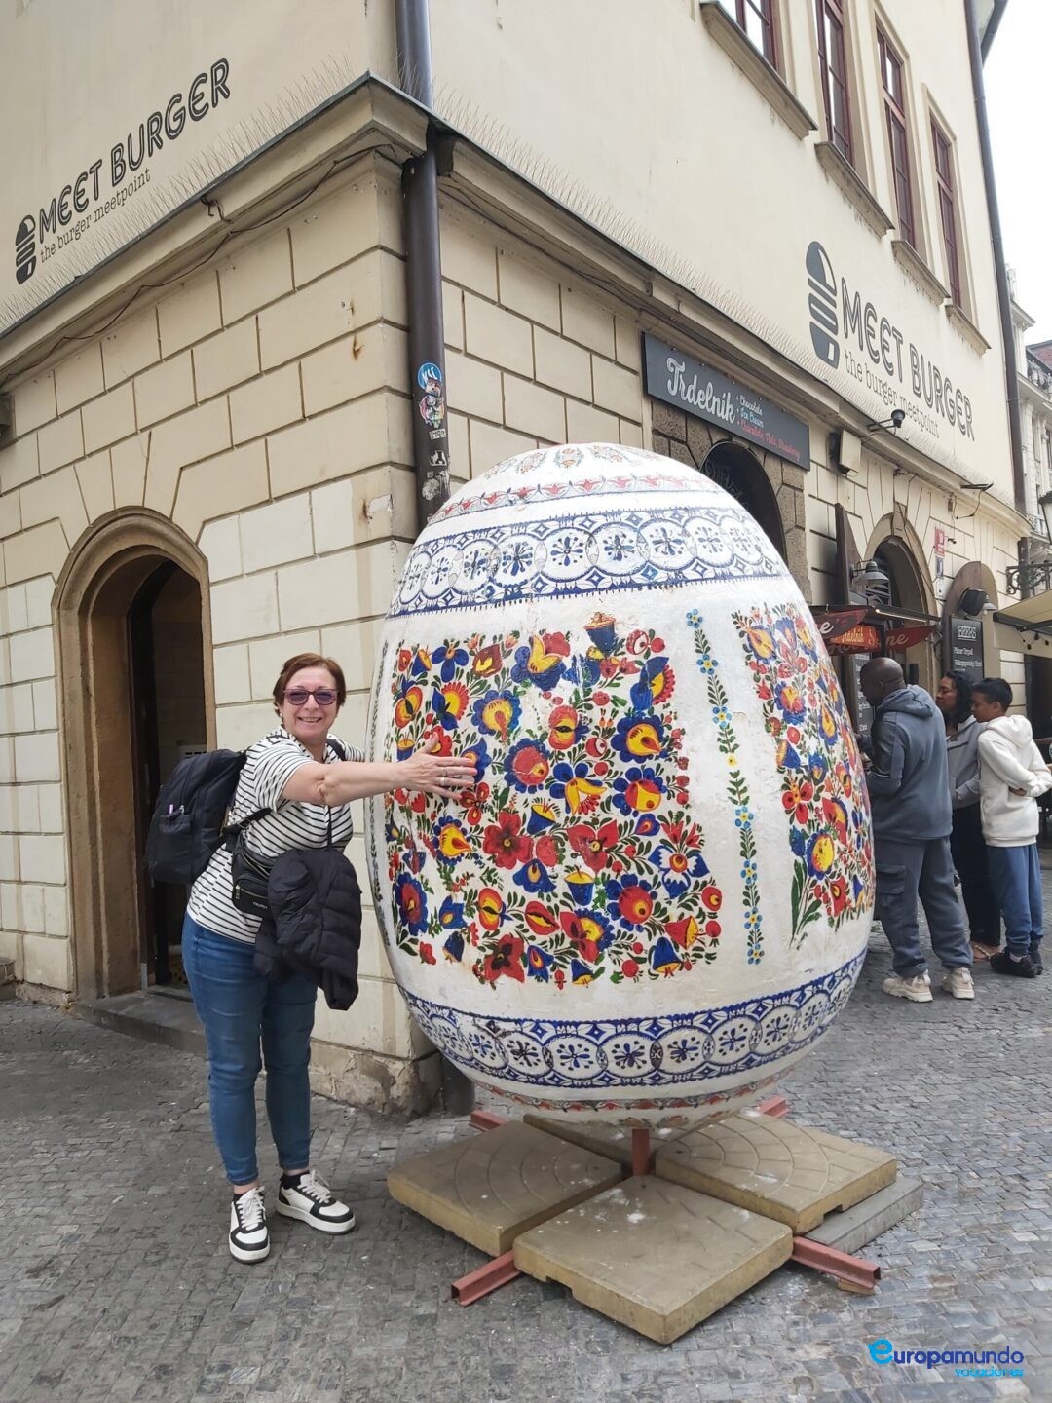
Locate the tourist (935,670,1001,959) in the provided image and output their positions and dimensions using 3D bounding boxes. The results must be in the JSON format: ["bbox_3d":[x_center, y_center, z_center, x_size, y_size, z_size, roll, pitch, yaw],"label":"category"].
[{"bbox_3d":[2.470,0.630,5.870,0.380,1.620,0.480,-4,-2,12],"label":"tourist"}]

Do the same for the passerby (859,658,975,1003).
[{"bbox_3d":[1.910,0.630,5.180,0.520,1.690,0.570,-6,-3,43],"label":"passerby"}]

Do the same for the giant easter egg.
[{"bbox_3d":[0.243,0.223,3.100,1.450,1.950,1.450,-7,0,0],"label":"giant easter egg"}]

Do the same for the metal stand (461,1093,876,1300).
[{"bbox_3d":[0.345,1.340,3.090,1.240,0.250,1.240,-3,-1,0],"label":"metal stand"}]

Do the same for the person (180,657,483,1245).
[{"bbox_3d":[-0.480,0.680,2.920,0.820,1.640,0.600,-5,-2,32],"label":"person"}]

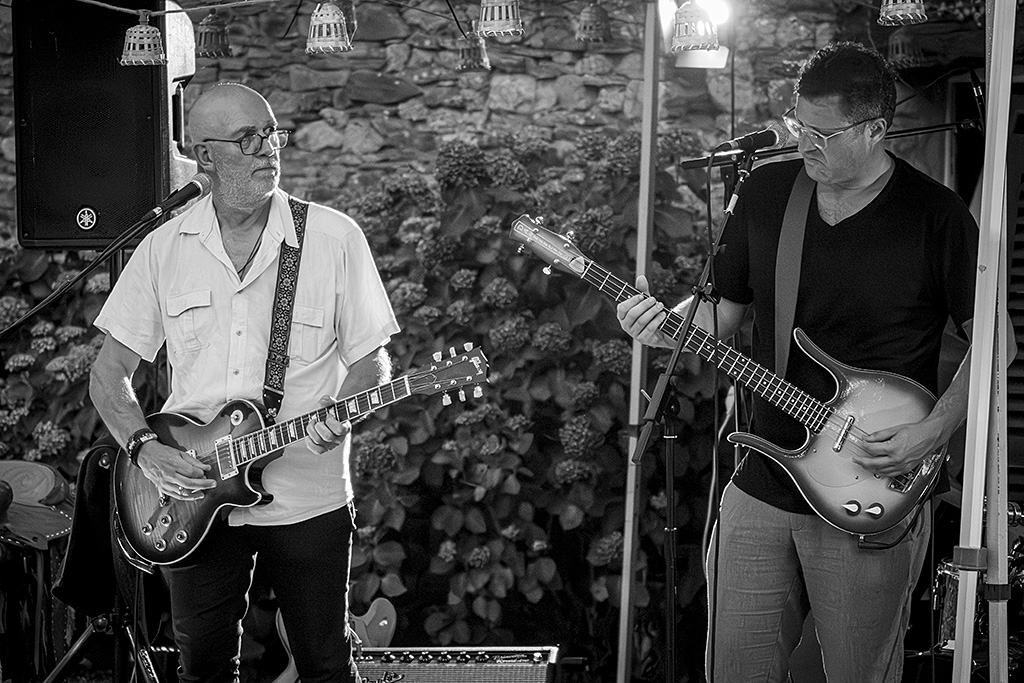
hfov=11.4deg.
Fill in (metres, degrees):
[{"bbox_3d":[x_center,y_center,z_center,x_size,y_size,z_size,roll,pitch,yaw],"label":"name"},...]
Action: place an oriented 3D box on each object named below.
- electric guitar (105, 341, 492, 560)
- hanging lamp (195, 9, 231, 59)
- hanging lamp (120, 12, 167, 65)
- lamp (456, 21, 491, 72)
[{"bbox_3d":[-0.482,0.207,11.455,0.995,0.335,0.085,-21,-22,24],"label":"electric guitar"},{"bbox_3d":[-0.766,-0.788,13.100,0.101,0.125,0.101,0,1,0],"label":"hanging lamp"},{"bbox_3d":[-0.784,-0.645,10.900,0.098,0.119,0.098,0,1,0],"label":"hanging lamp"},{"bbox_3d":[-0.101,-0.772,13.400,0.095,0.123,0.095,0,1,0],"label":"lamp"}]

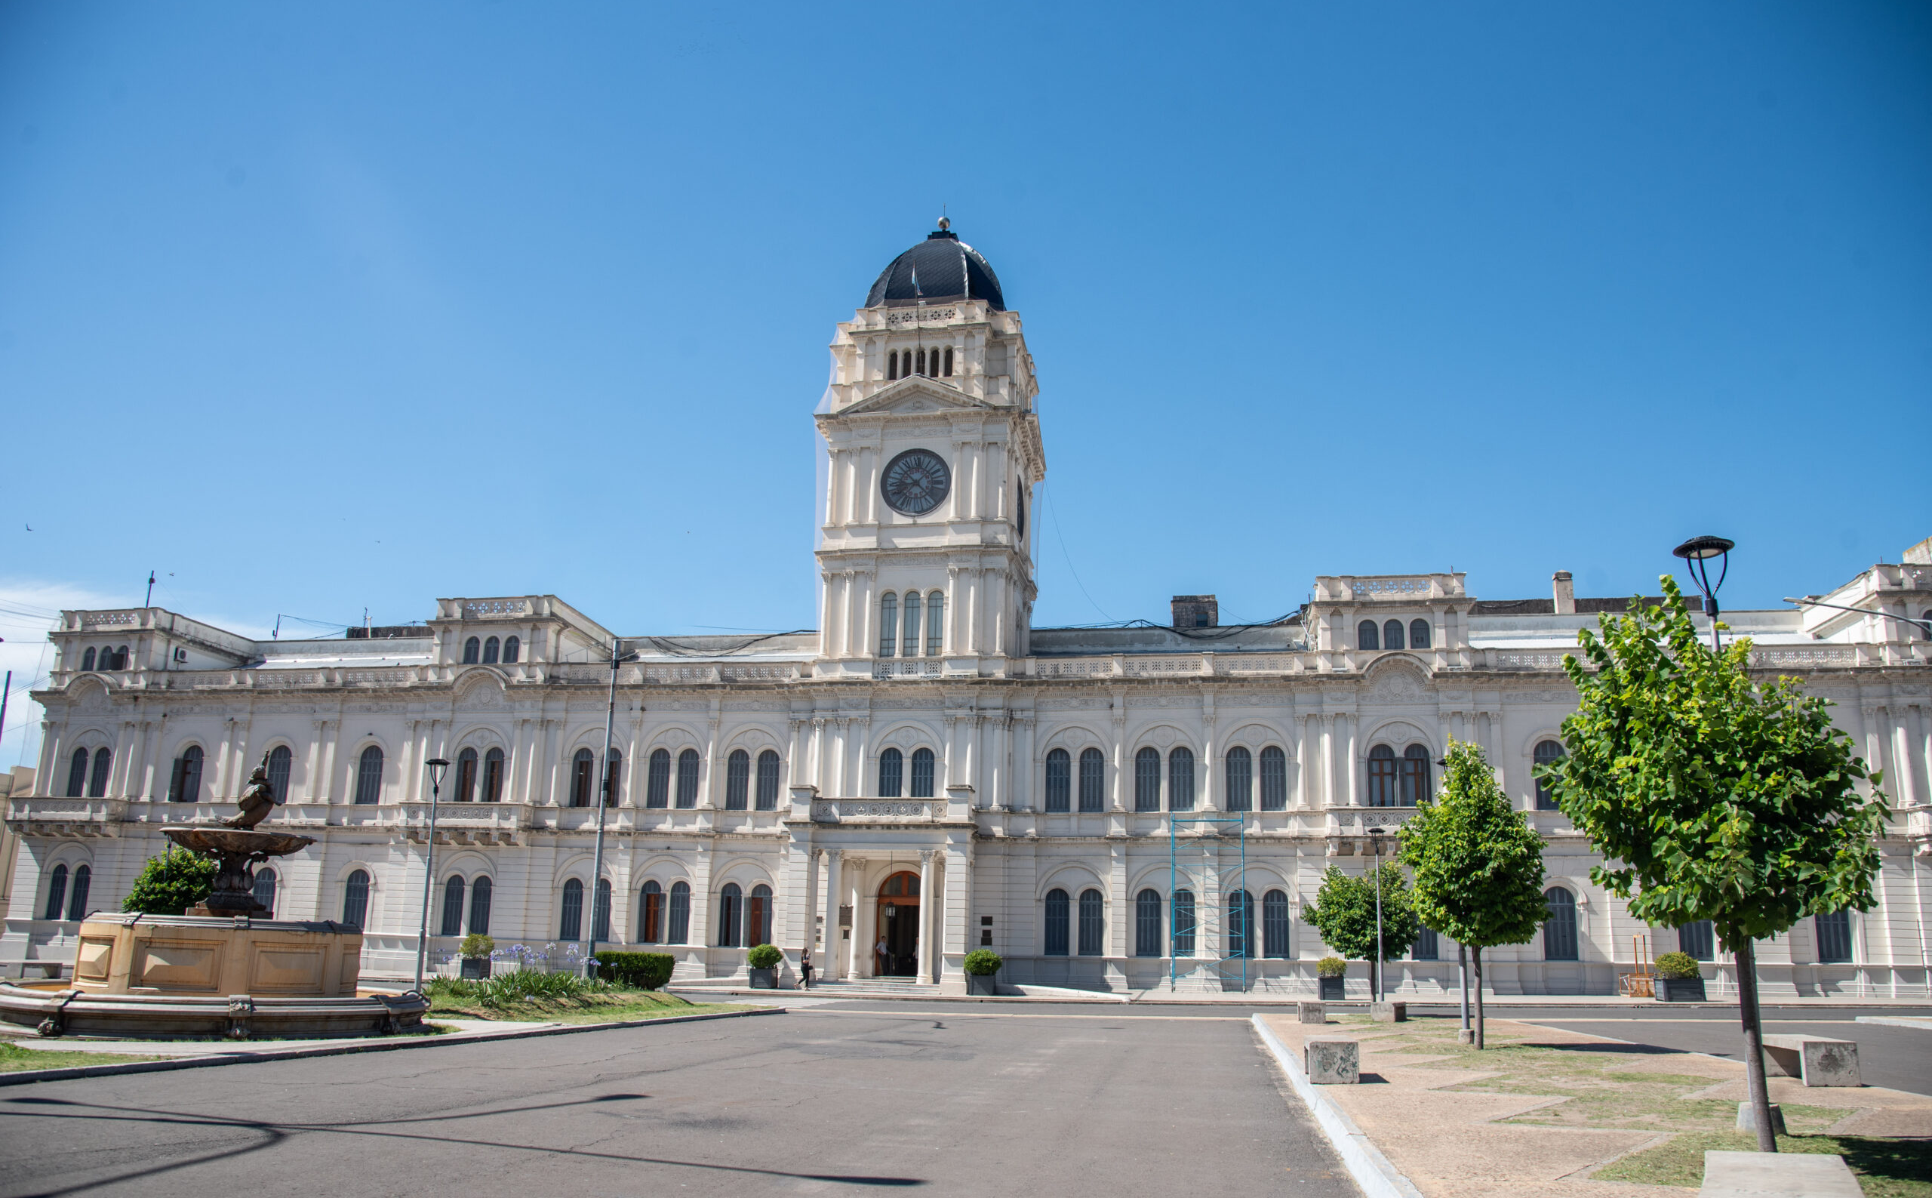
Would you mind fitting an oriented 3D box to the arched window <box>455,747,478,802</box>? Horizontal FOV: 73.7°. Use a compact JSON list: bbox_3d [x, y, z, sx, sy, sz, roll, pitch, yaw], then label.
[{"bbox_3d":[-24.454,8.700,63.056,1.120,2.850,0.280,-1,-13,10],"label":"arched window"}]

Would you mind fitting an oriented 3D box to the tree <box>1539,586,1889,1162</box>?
[{"bbox_3d":[5.232,1.770,8.853,2.350,3.919,2.300,-1,-14,10],"label":"tree"}]

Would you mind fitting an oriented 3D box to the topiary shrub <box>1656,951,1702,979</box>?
[{"bbox_3d":[26.491,13.638,47.900,1.650,1.050,1.350,-1,-14,10],"label":"topiary shrub"}]

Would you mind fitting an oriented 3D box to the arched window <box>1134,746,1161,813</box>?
[{"bbox_3d":[7.862,7.829,55.683,1.070,2.760,0.300,-1,-14,10],"label":"arched window"}]

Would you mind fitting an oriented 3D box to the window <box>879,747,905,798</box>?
[{"bbox_3d":[-3.146,7.656,54.789,1.060,2.690,0.300,-1,-15,10],"label":"window"}]

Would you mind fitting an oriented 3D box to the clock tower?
[{"bbox_3d":[-1.390,-8.075,66.977,9.600,26.600,9.600,-1,-13,10],"label":"clock tower"}]

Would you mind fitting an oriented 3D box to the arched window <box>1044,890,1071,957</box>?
[{"bbox_3d":[4.000,14.151,56.434,1.120,2.850,0.280,-1,-13,10],"label":"arched window"}]

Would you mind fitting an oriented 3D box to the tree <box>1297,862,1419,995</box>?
[{"bbox_3d":[10.417,8.864,34.000,3.100,3.800,3.100,-1,-15,10],"label":"tree"}]

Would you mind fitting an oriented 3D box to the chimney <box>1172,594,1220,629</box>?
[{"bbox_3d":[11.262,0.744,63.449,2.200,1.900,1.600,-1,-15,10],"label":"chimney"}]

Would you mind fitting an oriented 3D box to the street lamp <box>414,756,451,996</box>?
[{"bbox_3d":[-12.287,6.362,29.408,0.570,5.500,0.570,-1,-13,10],"label":"street lamp"}]

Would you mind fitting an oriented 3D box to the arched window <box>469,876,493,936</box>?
[{"bbox_3d":[-21.630,13.689,57.431,0.941,2.581,0.250,-1,-14,8],"label":"arched window"}]

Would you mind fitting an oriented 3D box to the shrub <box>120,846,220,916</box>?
[{"bbox_3d":[-24.366,9.419,39.500,2.900,3.900,2.900,-1,-15,10],"label":"shrub"}]

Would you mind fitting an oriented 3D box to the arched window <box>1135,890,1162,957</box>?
[{"bbox_3d":[7.734,13.653,54.324,1.070,2.800,0.300,-1,-14,10],"label":"arched window"}]

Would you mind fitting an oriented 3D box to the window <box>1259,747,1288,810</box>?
[{"bbox_3d":[12.848,7.517,53.947,1.049,2.700,0.250,-1,-14,8],"label":"window"}]

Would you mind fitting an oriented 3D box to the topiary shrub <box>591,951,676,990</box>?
[{"bbox_3d":[-10.812,12.301,42.651,2.650,1.150,1.400,-1,-14,8],"label":"topiary shrub"}]

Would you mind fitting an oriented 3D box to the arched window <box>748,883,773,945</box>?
[{"bbox_3d":[-9.378,14.449,58.856,1.120,2.850,0.280,-1,-13,10],"label":"arched window"}]

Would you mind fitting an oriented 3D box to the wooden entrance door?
[{"bbox_3d":[-2.668,13.781,54.754,2.286,4.334,0.350,-1,-14,8],"label":"wooden entrance door"}]

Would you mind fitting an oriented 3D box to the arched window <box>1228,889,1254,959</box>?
[{"bbox_3d":[11.742,13.905,55.066,1.120,2.850,0.280,-1,-13,10],"label":"arched window"}]

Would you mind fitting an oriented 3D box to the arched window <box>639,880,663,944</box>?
[{"bbox_3d":[-14.272,14.183,58.279,1.000,2.800,0.300,-1,-14,10],"label":"arched window"}]

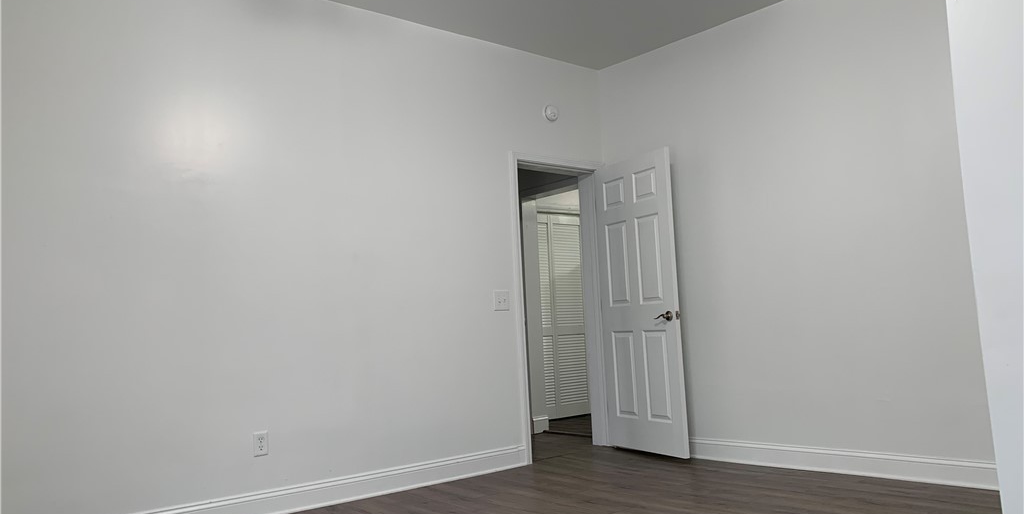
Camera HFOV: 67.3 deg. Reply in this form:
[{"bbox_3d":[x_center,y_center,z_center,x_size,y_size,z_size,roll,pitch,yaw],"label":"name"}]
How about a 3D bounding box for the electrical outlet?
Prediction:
[{"bbox_3d":[-1.282,0.953,3.927,0.075,0.120,0.010,2,-7,-40],"label":"electrical outlet"}]

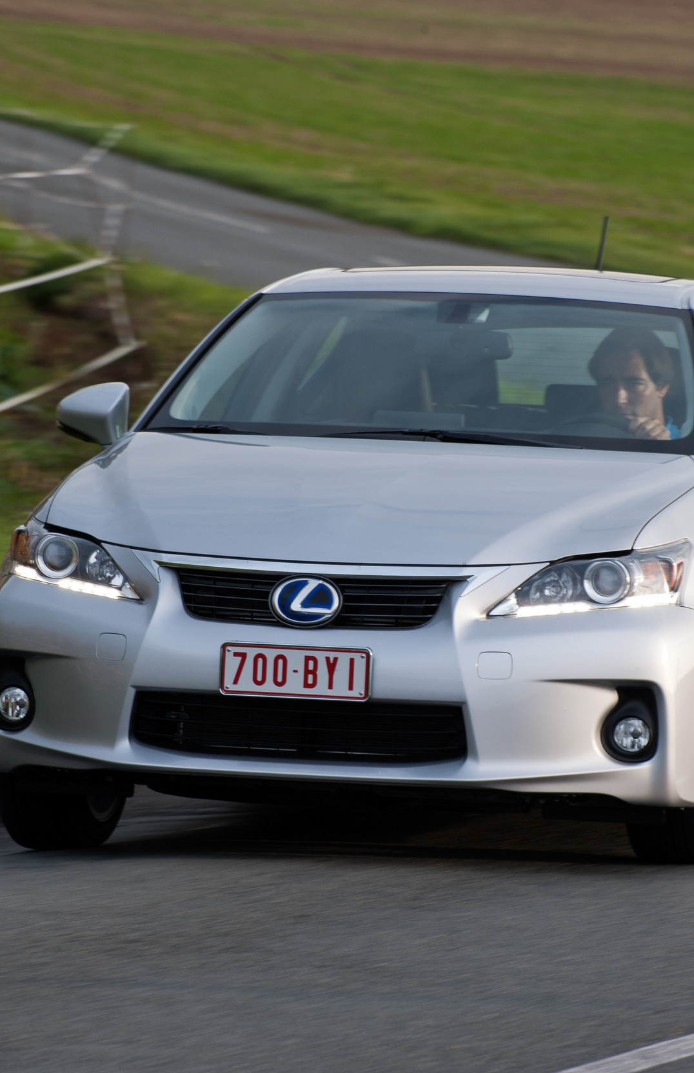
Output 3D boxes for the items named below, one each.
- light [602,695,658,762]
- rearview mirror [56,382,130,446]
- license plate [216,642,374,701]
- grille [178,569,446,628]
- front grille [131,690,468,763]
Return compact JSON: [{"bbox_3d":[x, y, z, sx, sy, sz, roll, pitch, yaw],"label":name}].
[{"bbox_3d":[0.655,0.445,22.605,0.135,0.155,0.120,2,2,12],"label":"light"},{"bbox_3d":[-0.619,-0.292,24.300,0.220,0.180,0.160,2,2,12],"label":"rearview mirror"},{"bbox_3d":[-0.116,0.310,22.464,0.347,0.114,0.020,2,2,12],"label":"license plate"},{"bbox_3d":[-0.090,0.146,22.536,0.645,0.130,0.110,2,2,12],"label":"grille"},{"bbox_3d":[-0.110,0.438,22.496,0.785,0.150,0.110,2,2,12],"label":"front grille"}]

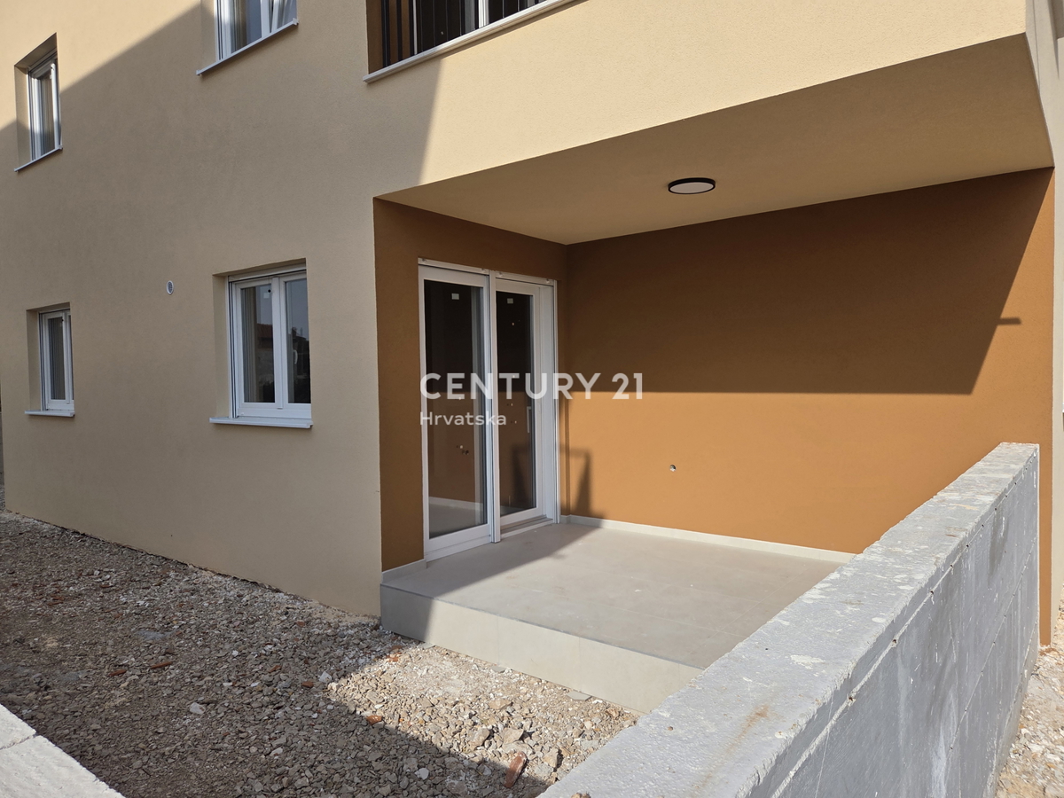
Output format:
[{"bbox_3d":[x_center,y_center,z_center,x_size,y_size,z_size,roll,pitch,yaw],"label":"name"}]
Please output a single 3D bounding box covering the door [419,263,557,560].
[{"bbox_3d":[-0.330,0.069,5.991,0.120,2.273,1.759,1,2,38],"label":"door"}]

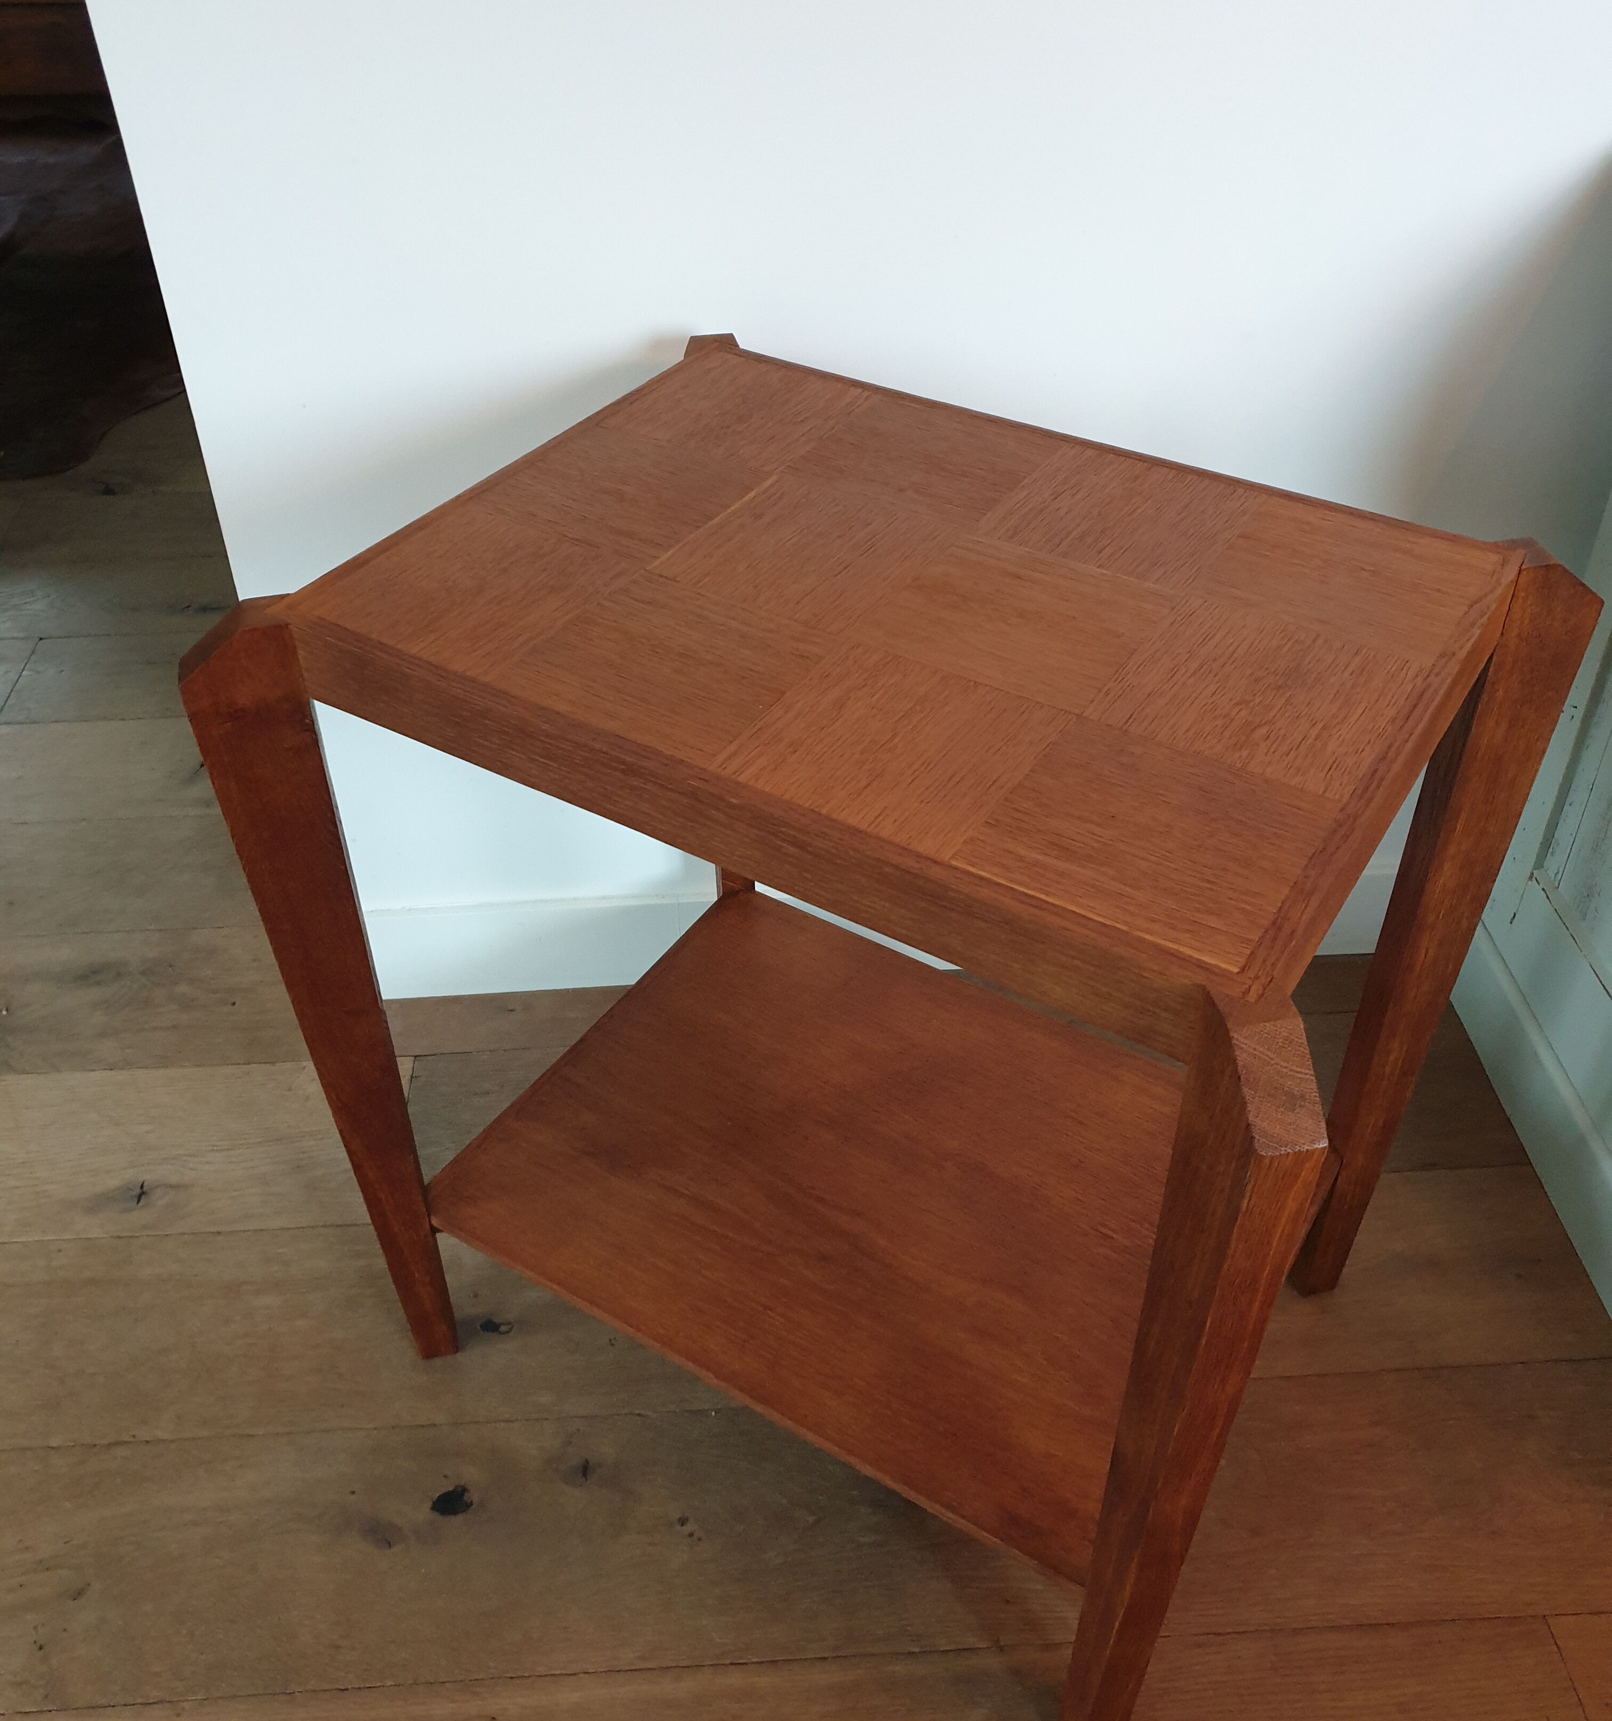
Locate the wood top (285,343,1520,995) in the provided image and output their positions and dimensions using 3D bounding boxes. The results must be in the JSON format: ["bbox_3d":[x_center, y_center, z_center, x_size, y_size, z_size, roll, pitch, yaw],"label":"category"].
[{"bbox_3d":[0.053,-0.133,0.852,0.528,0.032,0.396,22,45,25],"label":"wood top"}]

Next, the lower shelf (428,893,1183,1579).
[{"bbox_3d":[0.059,0.227,1.153,0.539,0.014,0.401,22,45,25],"label":"lower shelf"}]

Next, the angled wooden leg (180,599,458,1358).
[{"bbox_3d":[-0.289,0.123,1.030,0.062,0.646,0.027,-10,41,-10],"label":"angled wooden leg"}]

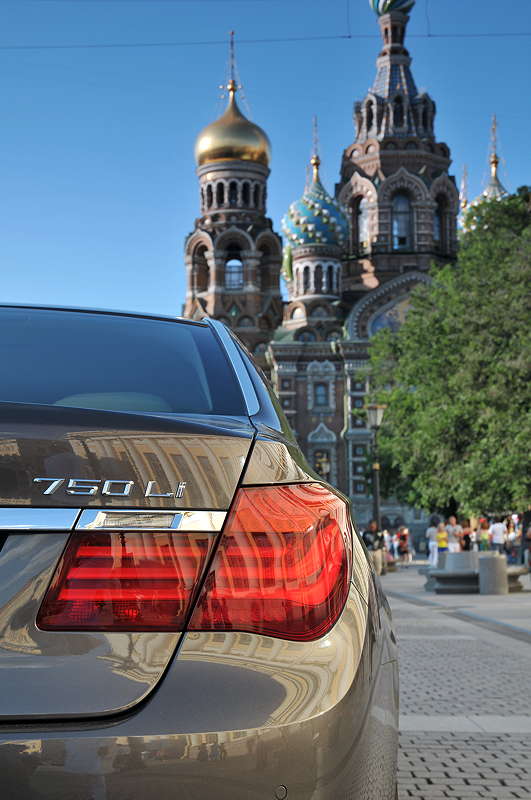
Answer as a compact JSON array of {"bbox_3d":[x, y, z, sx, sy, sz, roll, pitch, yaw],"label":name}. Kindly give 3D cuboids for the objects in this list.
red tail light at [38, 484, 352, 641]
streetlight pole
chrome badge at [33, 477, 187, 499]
[{"bbox_3d":[-0.083,0.225,1.850,0.455,0.215,0.200,1,-6,-10],"label":"red tail light"},{"bbox_3d":[3.517,2.823,42.000,0.620,5.350,0.620,-1,-6,5],"label":"streetlight pole"},{"bbox_3d":[-0.209,0.119,1.790,0.207,0.025,0.010,1,-18,-11],"label":"chrome badge"}]

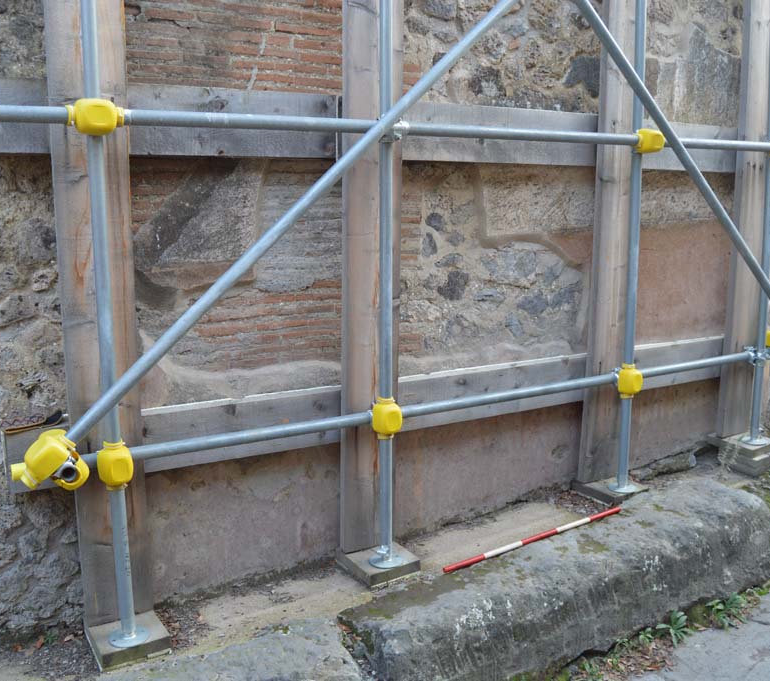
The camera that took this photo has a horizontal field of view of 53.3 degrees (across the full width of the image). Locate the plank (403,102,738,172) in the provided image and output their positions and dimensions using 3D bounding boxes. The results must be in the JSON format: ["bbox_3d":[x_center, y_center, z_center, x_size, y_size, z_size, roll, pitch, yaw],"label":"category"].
[{"bbox_3d":[0.894,-0.901,3.468,2.340,0.230,0.050,-6,11,-28],"label":"plank"}]

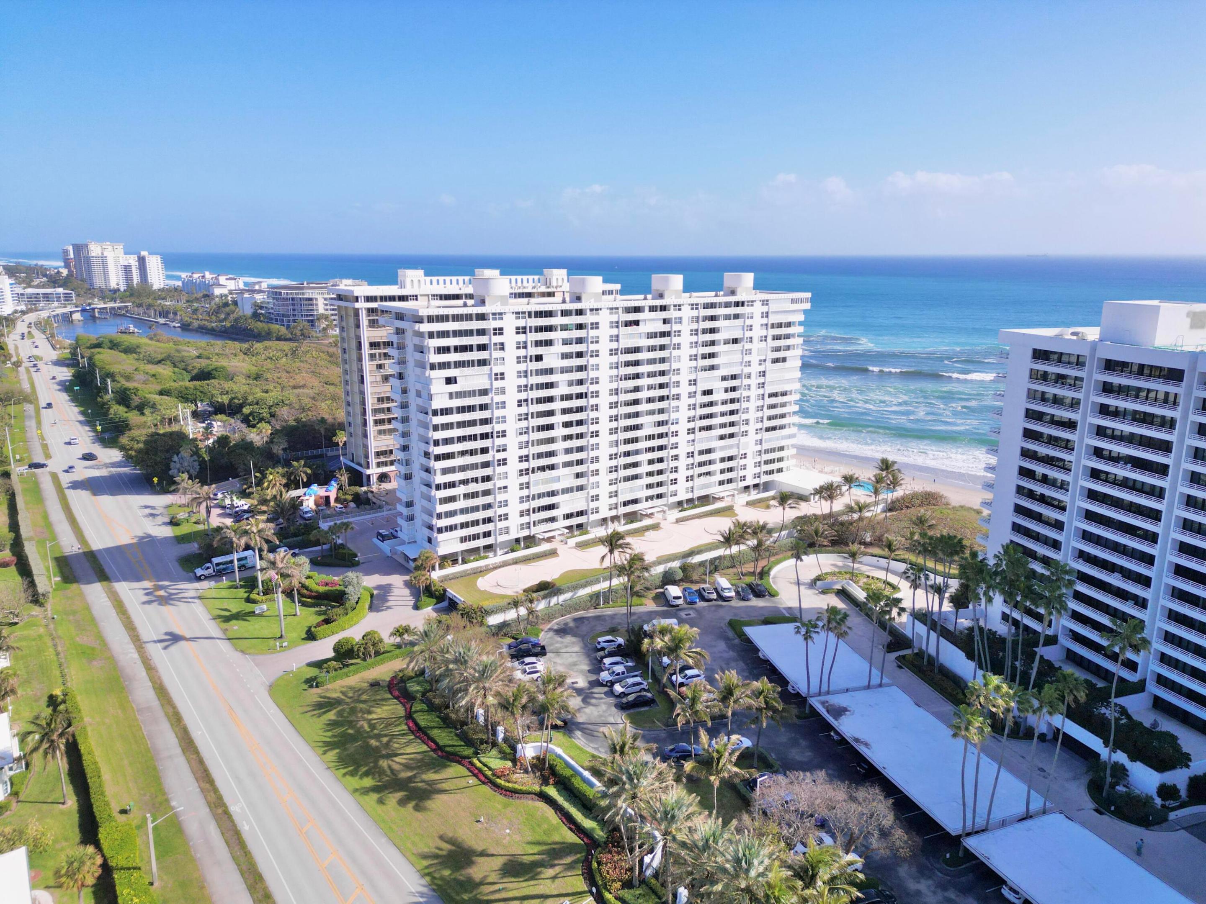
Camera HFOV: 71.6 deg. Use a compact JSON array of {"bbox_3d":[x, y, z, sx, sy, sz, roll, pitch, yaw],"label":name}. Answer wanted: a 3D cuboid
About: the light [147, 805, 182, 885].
[{"bbox_3d":[-40.159,36.167,77.093,3.336,7.436,0.400,-10,17,-36],"label":"light"}]

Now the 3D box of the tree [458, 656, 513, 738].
[{"bbox_3d":[-13.330,29.386,97.365,6.200,10.500,6.200,0,13,0],"label":"tree"}]

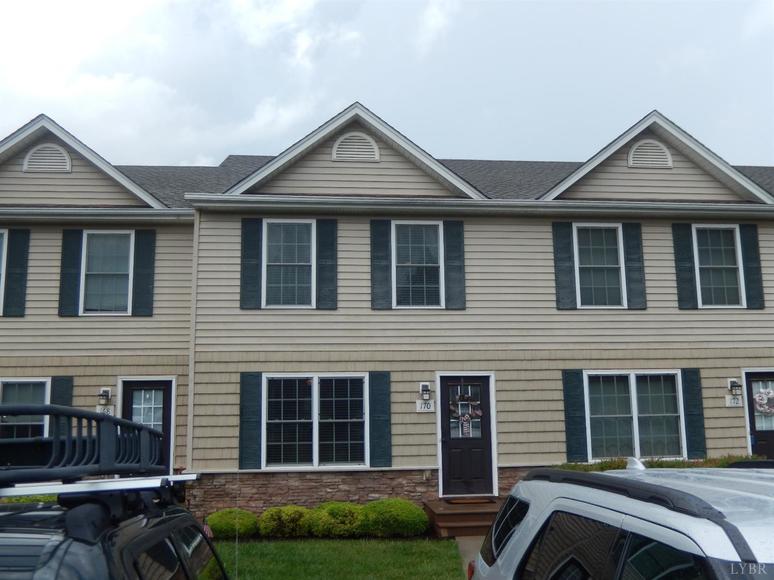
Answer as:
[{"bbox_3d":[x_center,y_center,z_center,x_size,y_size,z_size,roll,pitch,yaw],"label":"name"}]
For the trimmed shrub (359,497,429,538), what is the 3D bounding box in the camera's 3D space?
[{"bbox_3d":[0.110,3.507,11.188,1.070,0.485,0.980,0,-9,-6],"label":"trimmed shrub"}]

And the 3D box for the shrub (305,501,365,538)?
[{"bbox_3d":[-0.778,3.529,11.117,0.890,0.435,0.880,0,-9,-6],"label":"shrub"}]

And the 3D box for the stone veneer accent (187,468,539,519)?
[{"bbox_3d":[-0.360,3.449,12.076,5.950,0.780,0.150,0,-9,-6],"label":"stone veneer accent"}]

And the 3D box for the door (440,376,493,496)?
[{"bbox_3d":[1.394,2.535,12.518,0.890,2.040,0.060,0,-9,-6],"label":"door"}]

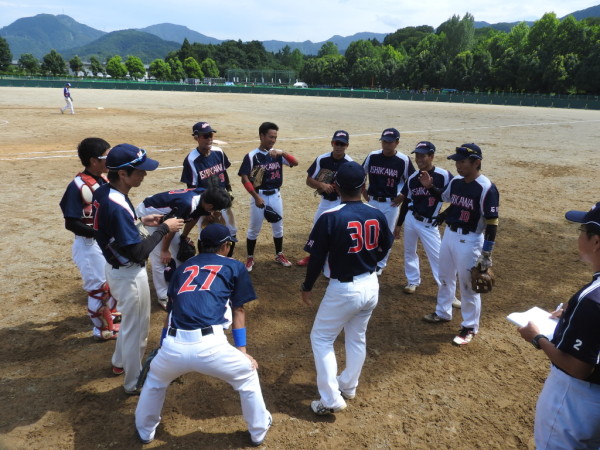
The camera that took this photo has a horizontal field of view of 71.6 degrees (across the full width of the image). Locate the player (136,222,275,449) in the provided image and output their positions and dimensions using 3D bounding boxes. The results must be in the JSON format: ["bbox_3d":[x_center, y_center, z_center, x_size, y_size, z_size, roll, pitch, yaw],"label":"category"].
[{"bbox_3d":[-0.569,0.694,2.674,0.880,1.370,0.680,5,19,8],"label":"player"}]

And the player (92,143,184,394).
[{"bbox_3d":[-1.142,0.328,2.999,0.600,1.790,0.480,-8,21,-27],"label":"player"}]

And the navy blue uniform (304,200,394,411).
[{"bbox_3d":[0.312,0.550,2.857,0.580,1.450,0.400,-6,20,-23],"label":"navy blue uniform"}]

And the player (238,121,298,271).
[{"bbox_3d":[-0.389,-0.347,5.117,0.680,1.780,0.400,-2,19,-11],"label":"player"}]

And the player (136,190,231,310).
[{"bbox_3d":[-1.112,0.248,4.201,0.920,1.200,0.550,9,20,19],"label":"player"}]

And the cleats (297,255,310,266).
[{"bbox_3d":[0.105,0.449,5.418,0.290,0.110,0.110,-5,20,-20],"label":"cleats"}]

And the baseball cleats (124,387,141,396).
[{"bbox_3d":[-1.150,1.193,3.096,0.290,0.115,0.110,-2,19,-10],"label":"baseball cleats"}]

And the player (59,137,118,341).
[{"bbox_3d":[-1.655,0.131,3.603,0.460,1.750,0.530,-3,19,-15],"label":"player"}]

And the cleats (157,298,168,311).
[{"bbox_3d":[-1.359,0.777,4.306,0.290,0.115,0.110,17,24,38],"label":"cleats"}]

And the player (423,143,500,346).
[{"bbox_3d":[1.455,0.165,3.749,0.450,1.790,0.560,-14,24,-39],"label":"player"}]

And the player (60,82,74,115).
[{"bbox_3d":[-13.786,-7.356,24.537,0.750,1.740,0.500,-3,19,-14],"label":"player"}]

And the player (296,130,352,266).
[{"bbox_3d":[0.336,-0.291,5.127,0.660,1.720,0.460,2,19,-1],"label":"player"}]

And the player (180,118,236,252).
[{"bbox_3d":[-1.113,-0.415,5.286,0.620,1.760,0.420,-8,21,-28],"label":"player"}]

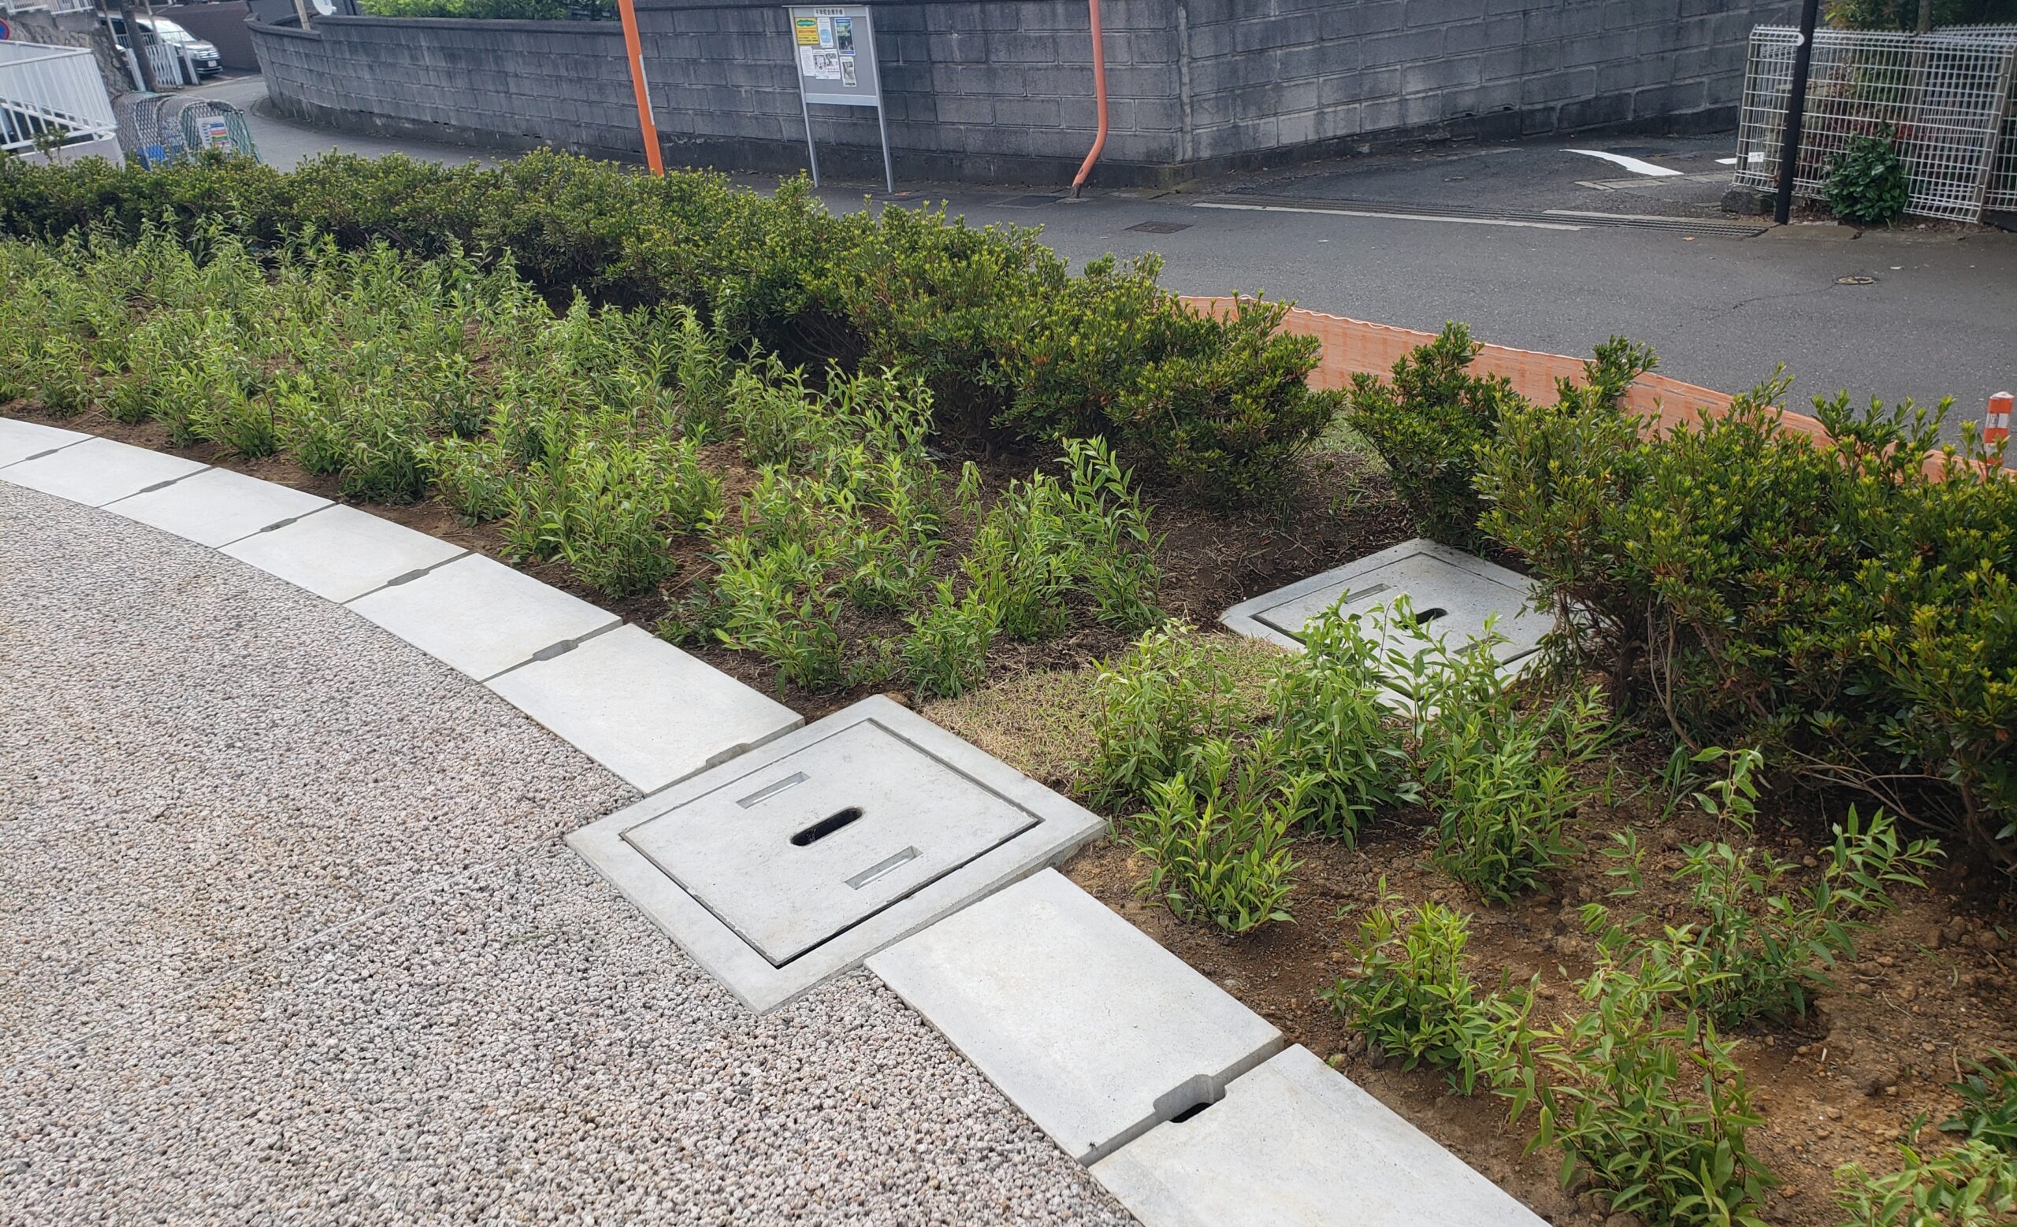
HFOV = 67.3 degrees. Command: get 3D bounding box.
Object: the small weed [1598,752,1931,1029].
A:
[{"bbox_3d":[0.966,0.352,1.955,0.390,0.345,0.300,9,30,27],"label":"small weed"}]

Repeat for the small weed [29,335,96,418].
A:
[{"bbox_3d":[-3.256,-0.819,5.218,0.164,0.276,0.155,-21,30,-28],"label":"small weed"}]

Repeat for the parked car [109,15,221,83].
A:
[{"bbox_3d":[-23.082,-14.939,40.640,4.450,1.580,1.720,5,28,21],"label":"parked car"}]

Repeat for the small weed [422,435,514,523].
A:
[{"bbox_3d":[-1.326,-0.333,3.713,0.211,0.211,0.190,-6,26,0],"label":"small weed"}]

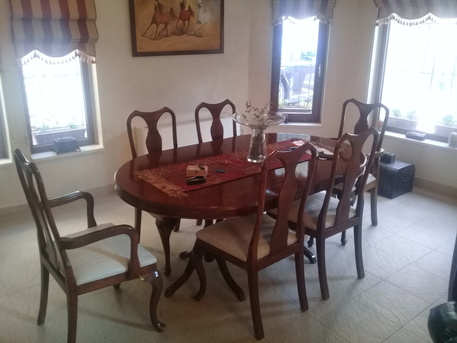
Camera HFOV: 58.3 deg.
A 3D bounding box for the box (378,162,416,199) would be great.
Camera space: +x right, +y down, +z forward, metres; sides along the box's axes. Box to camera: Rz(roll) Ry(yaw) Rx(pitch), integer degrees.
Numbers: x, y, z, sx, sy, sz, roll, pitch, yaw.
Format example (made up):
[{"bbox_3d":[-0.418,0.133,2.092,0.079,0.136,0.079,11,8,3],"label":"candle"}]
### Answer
[{"bbox_3d":[1.652,0.048,4.266,0.360,0.310,0.380,-13,23,-35],"label":"box"}]

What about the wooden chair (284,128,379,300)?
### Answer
[{"bbox_3d":[0.597,0.203,2.652,0.510,1.037,0.550,-14,23,-36],"label":"wooden chair"}]

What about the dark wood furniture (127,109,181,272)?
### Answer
[{"bbox_3d":[-0.391,0.105,2.912,0.510,1.037,0.550,-16,25,-40],"label":"dark wood furniture"}]

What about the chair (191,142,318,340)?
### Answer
[{"bbox_3d":[0.153,0.311,2.321,0.510,1.037,0.550,-14,24,-37],"label":"chair"}]

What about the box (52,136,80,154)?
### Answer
[{"bbox_3d":[-1.485,-0.239,3.715,0.170,0.124,0.120,-13,23,-34],"label":"box"}]

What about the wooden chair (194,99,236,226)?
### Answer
[{"bbox_3d":[0.054,-0.005,3.248,0.510,1.037,0.550,-15,24,-39],"label":"wooden chair"}]

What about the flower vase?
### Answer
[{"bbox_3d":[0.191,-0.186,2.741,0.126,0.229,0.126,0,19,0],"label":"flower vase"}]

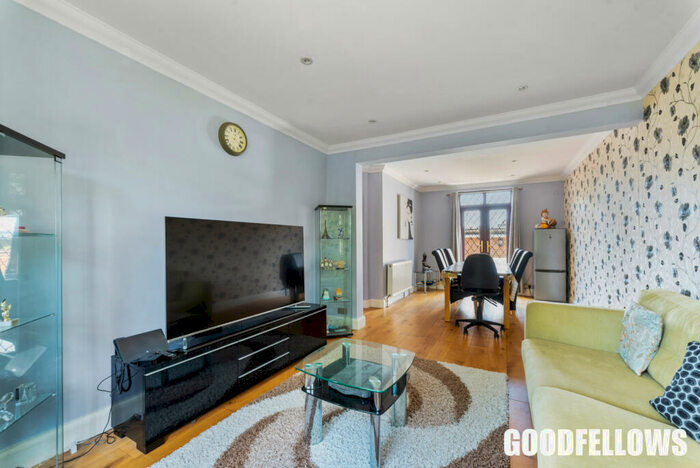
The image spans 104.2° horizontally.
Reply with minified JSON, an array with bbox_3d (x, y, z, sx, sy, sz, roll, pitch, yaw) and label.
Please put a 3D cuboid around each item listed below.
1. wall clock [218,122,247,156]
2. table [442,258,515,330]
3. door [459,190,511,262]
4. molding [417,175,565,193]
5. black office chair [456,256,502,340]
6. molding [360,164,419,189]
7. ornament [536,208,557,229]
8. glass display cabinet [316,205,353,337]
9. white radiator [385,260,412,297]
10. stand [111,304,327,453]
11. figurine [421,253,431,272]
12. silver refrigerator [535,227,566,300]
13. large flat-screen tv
[{"bbox_3d":[-1.095,-0.891,2.572,0.060,0.300,0.300,-1,-2,29],"label":"wall clock"},{"bbox_3d":[2.177,0.943,4.555,0.900,0.750,1.720,-1,-2,29],"label":"table"},{"bbox_3d":[3.085,0.208,6.237,1.100,2.370,0.100,0,-2,30],"label":"door"},{"bbox_3d":[3.039,-1.164,6.236,3.000,0.130,0.110,-1,-2,29],"label":"molding"},{"bbox_3d":[1.772,0.804,3.721,0.590,1.030,0.600,0,-2,30],"label":"black office chair"},{"bbox_3d":[1.048,-1.176,6.018,0.380,0.130,2.400,-1,-2,29],"label":"molding"},{"bbox_3d":[4.013,-0.313,5.564,0.230,0.410,0.370,2,-2,-44],"label":"ornament"},{"bbox_3d":[-0.218,0.472,3.584,0.430,1.630,0.370,1,-1,-15],"label":"glass display cabinet"},{"bbox_3d":[1.044,0.881,5.595,0.100,0.575,1.200,0,-2,30],"label":"white radiator"},{"bbox_3d":[-0.890,1.028,2.416,0.430,0.475,1.780,0,-2,30],"label":"stand"},{"bbox_3d":[1.819,0.687,6.564,0.220,0.470,0.170,0,-2,15],"label":"figurine"},{"bbox_3d":[3.908,0.644,5.342,0.475,1.465,0.530,0,-2,30],"label":"silver refrigerator"},{"bbox_3d":[-0.918,0.326,2.517,0.080,0.840,1.425,-1,-2,32],"label":"large flat-screen tv"}]

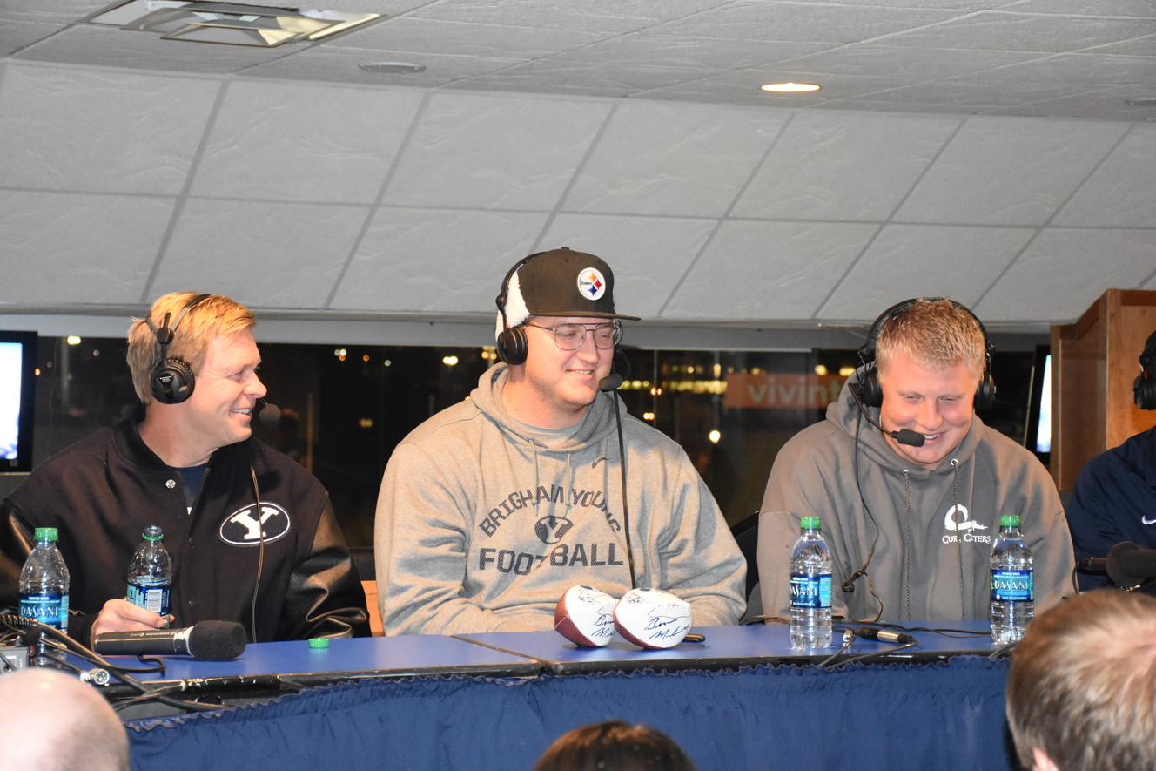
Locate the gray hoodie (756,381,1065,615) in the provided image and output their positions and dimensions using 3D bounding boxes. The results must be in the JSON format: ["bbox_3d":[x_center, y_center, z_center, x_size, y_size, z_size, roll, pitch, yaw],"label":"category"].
[{"bbox_3d":[0.598,0.315,4.460,0.540,0.650,0.420,0,-1,-7],"label":"gray hoodie"}]

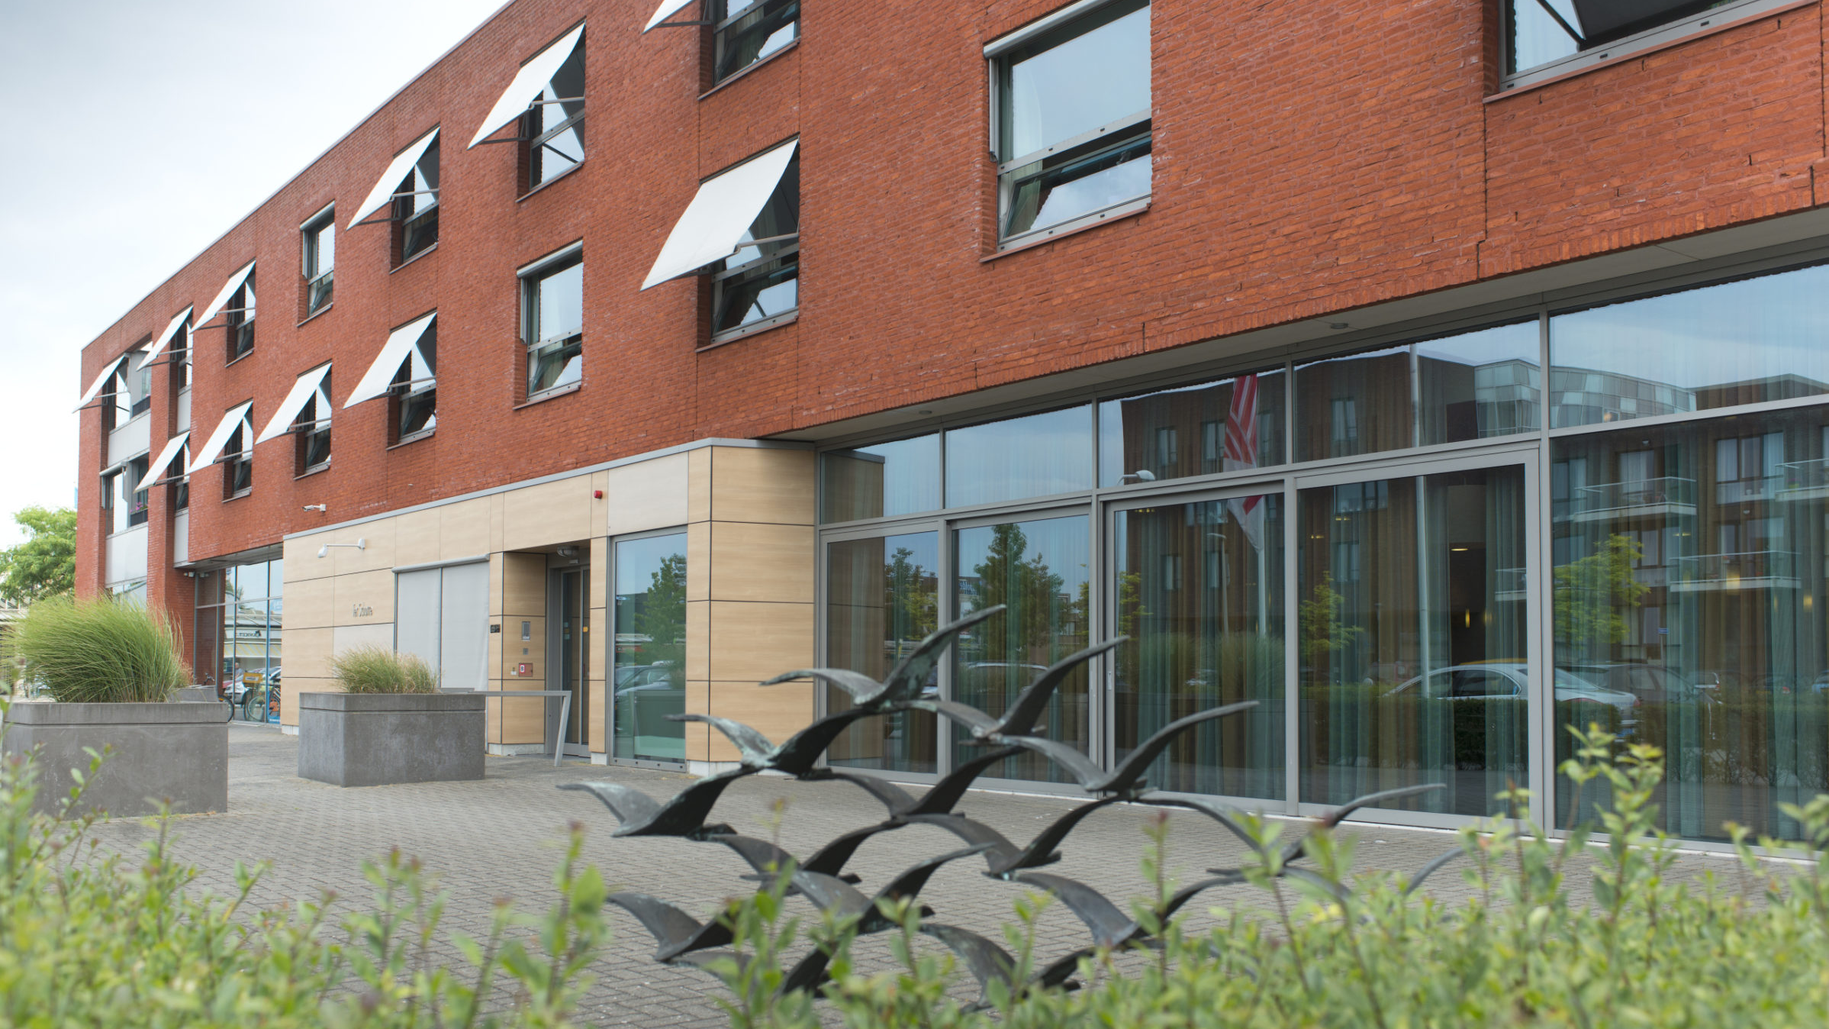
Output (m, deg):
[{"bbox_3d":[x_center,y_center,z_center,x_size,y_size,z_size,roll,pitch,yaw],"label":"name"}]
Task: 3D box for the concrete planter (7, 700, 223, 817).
[{"bbox_3d":[-7.027,2.127,13.830,1.500,0.930,1.500,3,-5,-38],"label":"concrete planter"}]

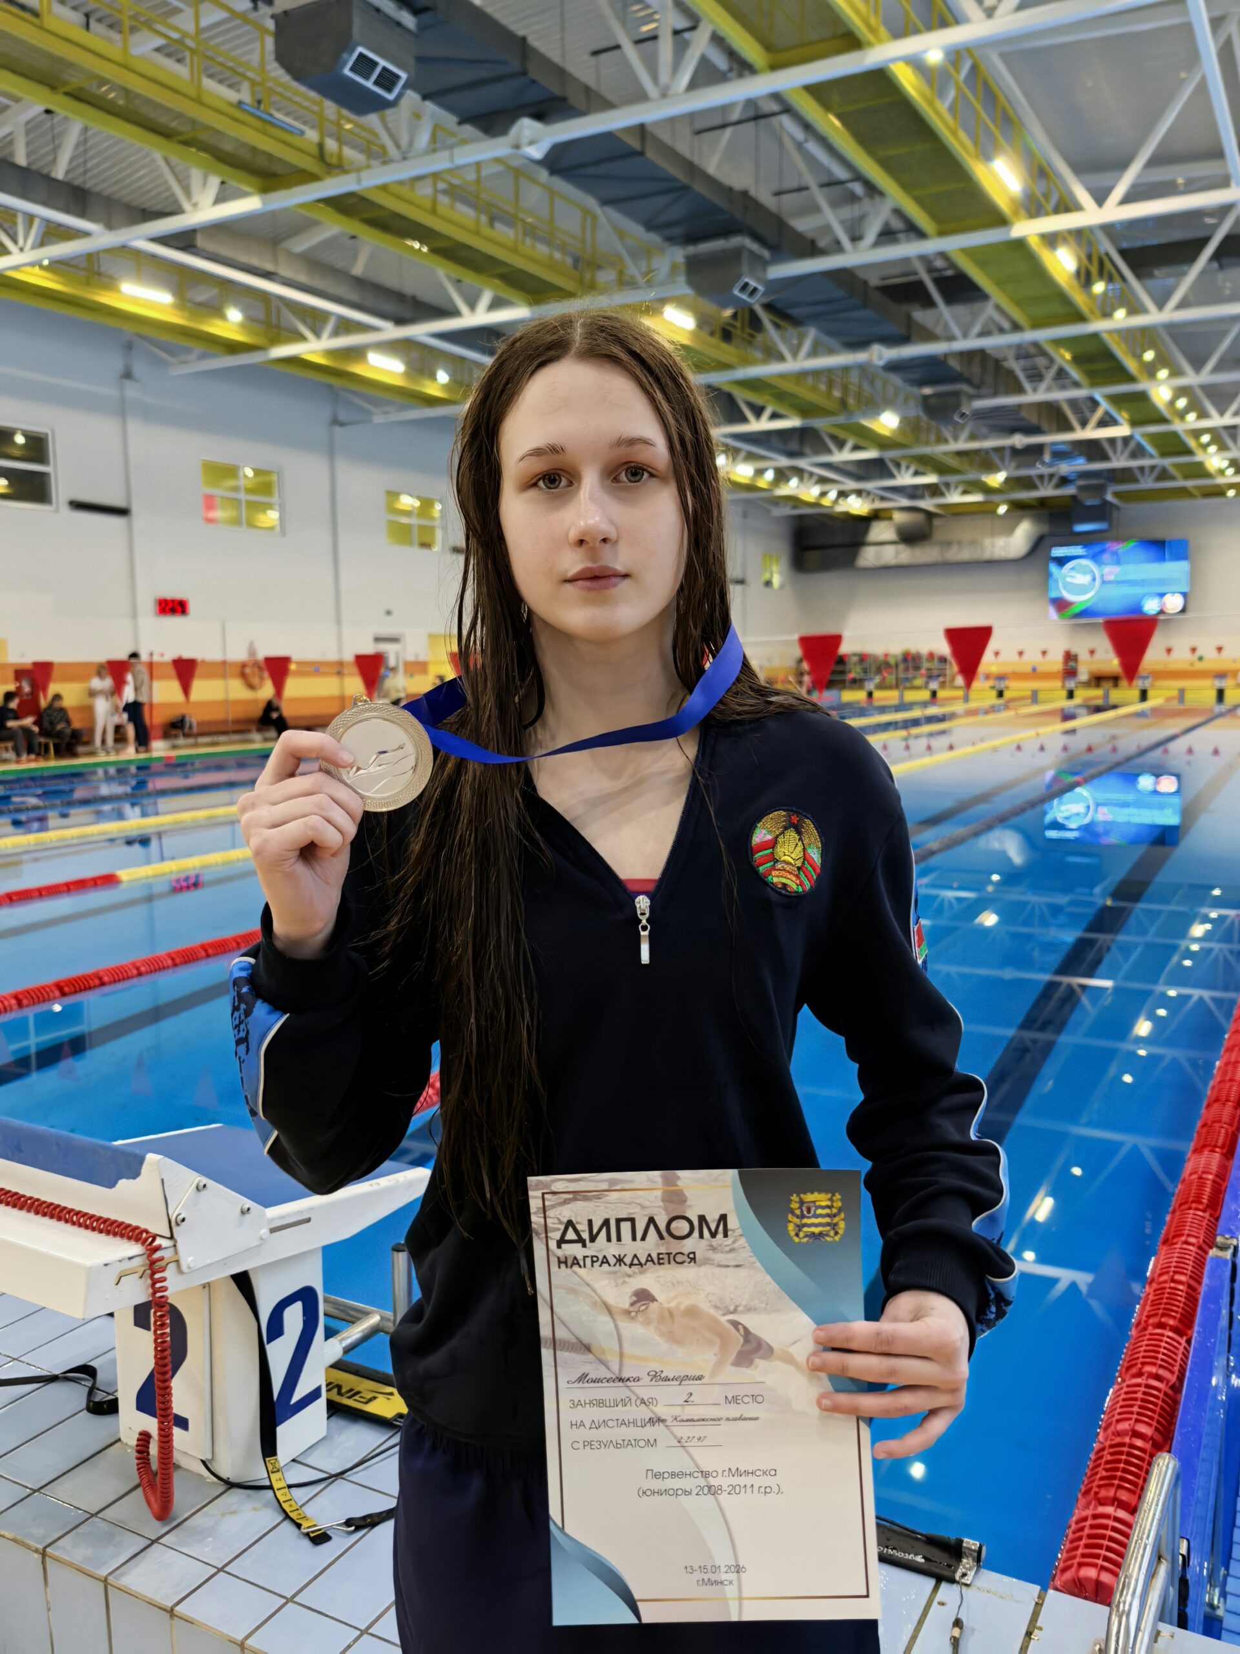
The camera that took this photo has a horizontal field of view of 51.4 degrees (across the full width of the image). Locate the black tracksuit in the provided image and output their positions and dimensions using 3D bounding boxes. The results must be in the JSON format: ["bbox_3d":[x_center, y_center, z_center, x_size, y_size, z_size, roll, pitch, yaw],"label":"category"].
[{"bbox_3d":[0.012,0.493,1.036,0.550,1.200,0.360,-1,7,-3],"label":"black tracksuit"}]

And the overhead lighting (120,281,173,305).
[{"bbox_3d":[-7.594,-8.530,20.631,0.150,0.170,1.050,3,8,29],"label":"overhead lighting"}]

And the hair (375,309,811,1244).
[{"bbox_3d":[-0.013,-0.047,1.002,0.310,0.690,0.250,-1,7,-1],"label":"hair"}]

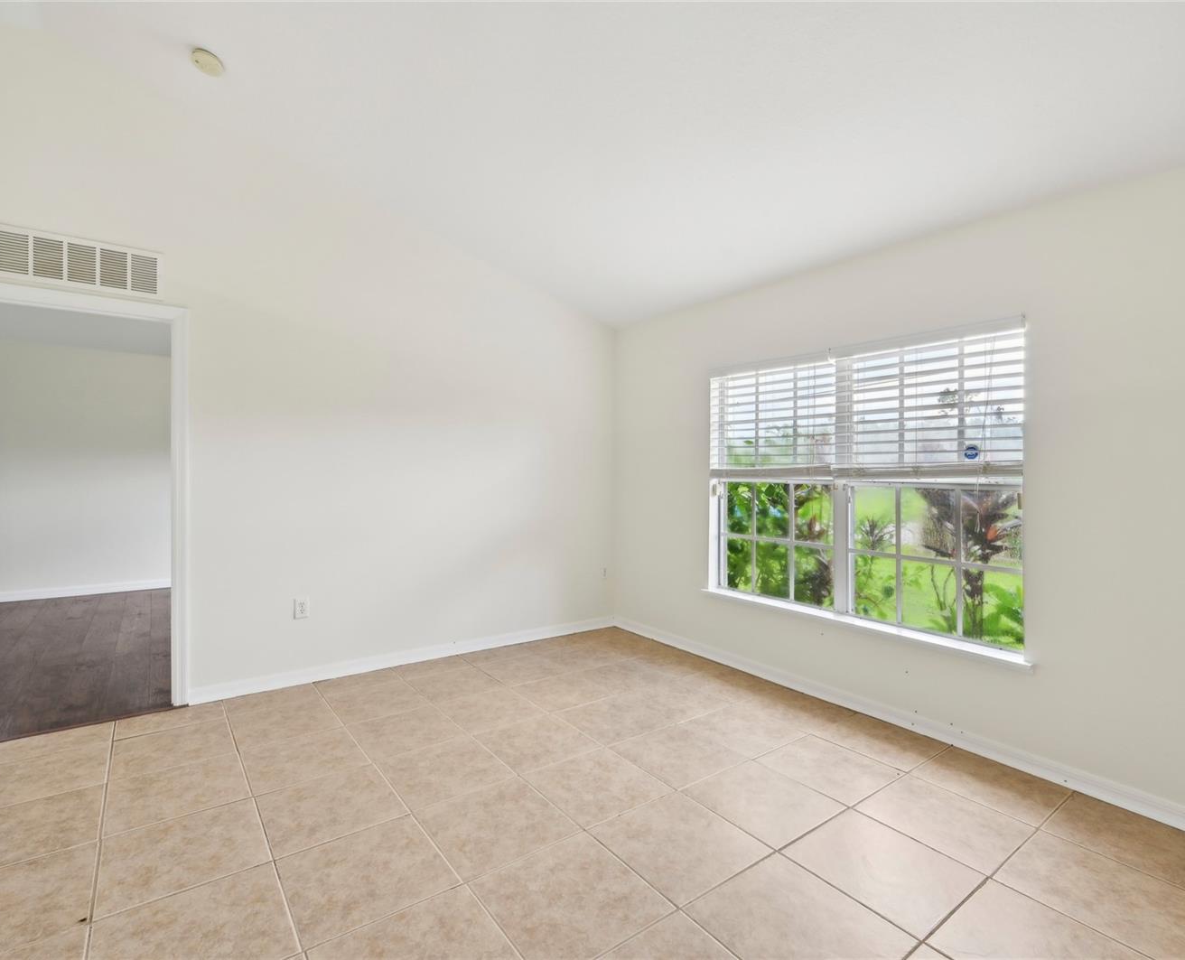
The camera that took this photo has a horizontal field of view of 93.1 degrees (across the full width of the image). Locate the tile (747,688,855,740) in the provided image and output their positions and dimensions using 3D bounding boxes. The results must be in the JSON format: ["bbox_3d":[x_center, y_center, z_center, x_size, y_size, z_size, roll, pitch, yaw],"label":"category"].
[{"bbox_3d":[1.106,1.251,3.093,0.430,0.010,0.455,0,0,-36],"label":"tile"}]

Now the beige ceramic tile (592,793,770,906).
[{"bbox_3d":[0.293,1.240,1.921,0.450,0.010,0.450,1,-1,-36],"label":"beige ceramic tile"}]

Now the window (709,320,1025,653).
[{"bbox_3d":[1.358,0.025,3.155,0.120,1.475,1.810,0,0,-35],"label":"window"}]

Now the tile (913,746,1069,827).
[{"bbox_3d":[1.646,1.255,2.326,0.435,0.010,0.452,0,0,-36],"label":"tile"}]

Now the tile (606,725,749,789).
[{"bbox_3d":[0.386,1.245,2.550,0.450,0.010,0.450,1,-1,-36],"label":"tile"}]

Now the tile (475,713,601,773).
[{"bbox_3d":[-0.257,1.241,2.656,0.450,0.010,0.450,1,-1,-36],"label":"tile"}]

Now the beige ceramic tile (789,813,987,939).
[{"bbox_3d":[0.936,1.253,1.823,0.448,0.010,0.450,0,0,-36],"label":"beige ceramic tile"}]

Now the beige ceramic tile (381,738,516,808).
[{"bbox_3d":[-0.622,1.237,2.388,0.450,0.010,0.450,1,-1,-36],"label":"beige ceramic tile"}]

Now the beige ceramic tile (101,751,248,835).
[{"bbox_3d":[-1.647,1.242,2.235,0.448,0.010,0.450,0,0,-36],"label":"beige ceramic tile"}]

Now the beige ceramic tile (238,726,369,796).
[{"bbox_3d":[-1.265,1.226,2.470,0.448,0.011,0.448,1,0,-38],"label":"beige ceramic tile"}]

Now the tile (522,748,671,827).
[{"bbox_3d":[0.019,1.240,2.287,0.450,0.010,0.450,1,-1,-36],"label":"tile"}]

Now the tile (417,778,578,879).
[{"bbox_3d":[-0.349,1.236,2.017,0.448,0.011,0.448,1,0,-38],"label":"tile"}]

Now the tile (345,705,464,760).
[{"bbox_3d":[-0.900,1.238,2.759,0.450,0.010,0.450,1,-1,-36],"label":"tile"}]

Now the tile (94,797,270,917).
[{"bbox_3d":[-1.343,1.224,1.851,0.448,0.011,0.448,1,0,-38],"label":"tile"}]

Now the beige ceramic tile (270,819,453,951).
[{"bbox_3d":[-0.719,1.247,1.779,0.448,0.010,0.450,0,0,-36],"label":"beige ceramic tile"}]

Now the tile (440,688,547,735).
[{"bbox_3d":[-0.531,1.242,3.028,0.450,0.010,0.450,1,-1,-36],"label":"tile"}]

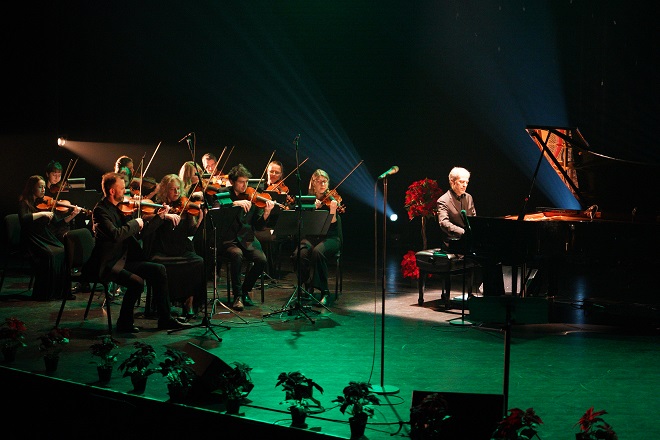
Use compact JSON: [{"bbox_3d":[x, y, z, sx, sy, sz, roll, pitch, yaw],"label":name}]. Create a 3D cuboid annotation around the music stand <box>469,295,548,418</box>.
[{"bbox_3d":[1.132,0.932,8.285,0.510,0.910,0.450,0,7,2],"label":"music stand"}]

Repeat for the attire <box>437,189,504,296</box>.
[{"bbox_3d":[1.338,0.227,12.400,0.700,1.050,0.520,4,8,28],"label":"attire"}]

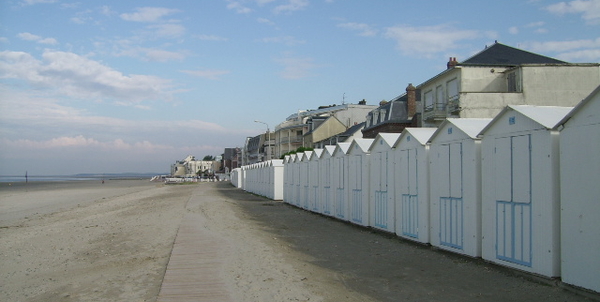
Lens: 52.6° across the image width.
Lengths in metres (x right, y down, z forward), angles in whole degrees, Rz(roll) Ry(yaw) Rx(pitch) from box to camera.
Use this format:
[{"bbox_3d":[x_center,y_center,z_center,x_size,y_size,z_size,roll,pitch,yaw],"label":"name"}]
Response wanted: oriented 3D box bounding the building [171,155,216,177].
[{"bbox_3d":[-43.007,5.977,245.000,16.500,9.200,11.000,-1,-3,12],"label":"building"}]

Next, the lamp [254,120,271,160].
[{"bbox_3d":[-4.697,0.288,76.000,2.000,8.000,0.300,0,-3,-10],"label":"lamp"}]

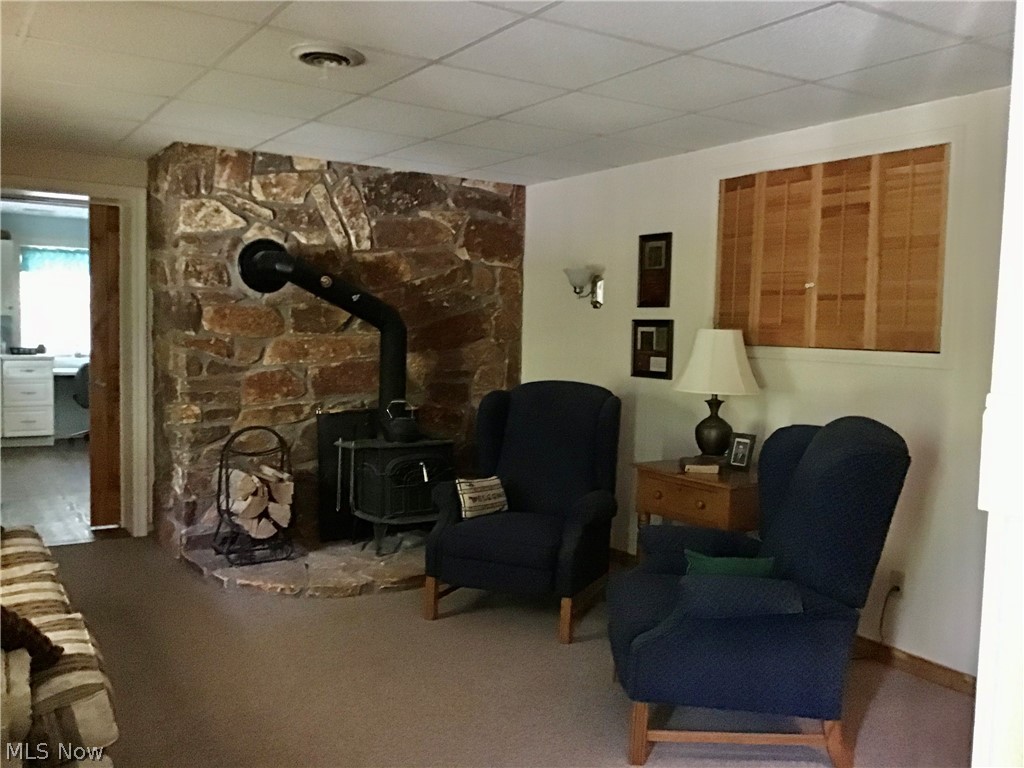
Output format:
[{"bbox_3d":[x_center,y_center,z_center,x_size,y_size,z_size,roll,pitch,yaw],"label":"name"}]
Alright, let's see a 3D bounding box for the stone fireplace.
[{"bbox_3d":[-1.053,-0.199,5.780,2.180,2.230,0.690,-1,4,-32],"label":"stone fireplace"}]

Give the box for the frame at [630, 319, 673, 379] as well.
[{"bbox_3d":[0.751,-0.186,4.933,0.022,0.309,0.318,-1,4,-33],"label":"frame"}]

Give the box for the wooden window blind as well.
[{"bbox_3d":[1.345,-0.563,4.028,0.040,0.803,1.205,-1,4,-33],"label":"wooden window blind"}]

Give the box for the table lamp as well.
[{"bbox_3d":[0.964,0.038,4.285,0.395,0.600,0.395,2,4,0],"label":"table lamp"}]

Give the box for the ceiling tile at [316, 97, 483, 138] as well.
[{"bbox_3d":[-0.500,-1.196,4.121,0.600,0.020,0.597,-1,4,-33],"label":"ceiling tile"}]

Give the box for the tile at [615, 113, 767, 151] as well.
[{"bbox_3d":[0.839,-1.167,4.262,0.567,0.020,0.597,-1,4,-33],"label":"tile"}]

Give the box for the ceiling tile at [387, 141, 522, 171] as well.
[{"bbox_3d":[-0.314,-1.251,4.963,0.598,0.025,0.595,-1,4,-32],"label":"ceiling tile"}]

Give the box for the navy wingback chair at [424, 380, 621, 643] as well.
[{"bbox_3d":[0.089,0.534,4.349,0.750,1.075,0.790,3,4,22],"label":"navy wingback chair"}]

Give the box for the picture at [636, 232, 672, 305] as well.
[{"bbox_3d":[0.761,-0.607,4.910,0.022,0.388,0.252,-1,4,-33],"label":"picture"}]

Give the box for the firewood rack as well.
[{"bbox_3d":[-1.371,0.575,4.857,0.340,0.675,0.290,-1,4,-32],"label":"firewood rack"}]

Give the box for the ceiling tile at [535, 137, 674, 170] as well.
[{"bbox_3d":[0.515,-1.212,4.773,0.573,0.025,0.595,-1,4,-32],"label":"ceiling tile"}]

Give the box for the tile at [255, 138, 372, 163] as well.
[{"bbox_3d":[-1.103,-1.283,5.071,0.605,0.020,0.361,-1,4,-33],"label":"tile"}]

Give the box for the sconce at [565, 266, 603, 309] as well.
[{"bbox_3d":[0.411,-0.549,5.272,0.220,0.225,0.160,-1,4,-33],"label":"sconce"}]

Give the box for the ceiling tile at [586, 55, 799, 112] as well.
[{"bbox_3d":[0.661,-1.128,3.455,0.605,0.020,0.605,-1,4,-33],"label":"ceiling tile"}]

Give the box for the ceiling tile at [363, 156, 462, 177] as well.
[{"bbox_3d":[-0.570,-1.284,5.364,0.598,0.025,0.334,-1,4,-32],"label":"ceiling tile"}]

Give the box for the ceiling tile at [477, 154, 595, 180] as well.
[{"bbox_3d":[0.190,-1.256,5.284,0.573,0.025,0.595,-1,4,-32],"label":"ceiling tile"}]

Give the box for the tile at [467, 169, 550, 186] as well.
[{"bbox_3d":[-0.069,-1.290,5.690,0.573,0.025,0.346,-1,4,-32],"label":"tile"}]

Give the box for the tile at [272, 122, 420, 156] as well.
[{"bbox_3d":[-0.839,-1.249,4.662,0.605,0.020,0.605,-1,4,-33],"label":"tile"}]

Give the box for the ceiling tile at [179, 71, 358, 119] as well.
[{"bbox_3d":[-1.017,-1.198,3.797,0.598,0.025,0.595,-1,4,-32],"label":"ceiling tile"}]

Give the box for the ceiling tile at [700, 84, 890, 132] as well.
[{"bbox_3d":[1.165,-1.125,3.754,0.567,0.020,0.597,-1,4,-33],"label":"ceiling tile"}]

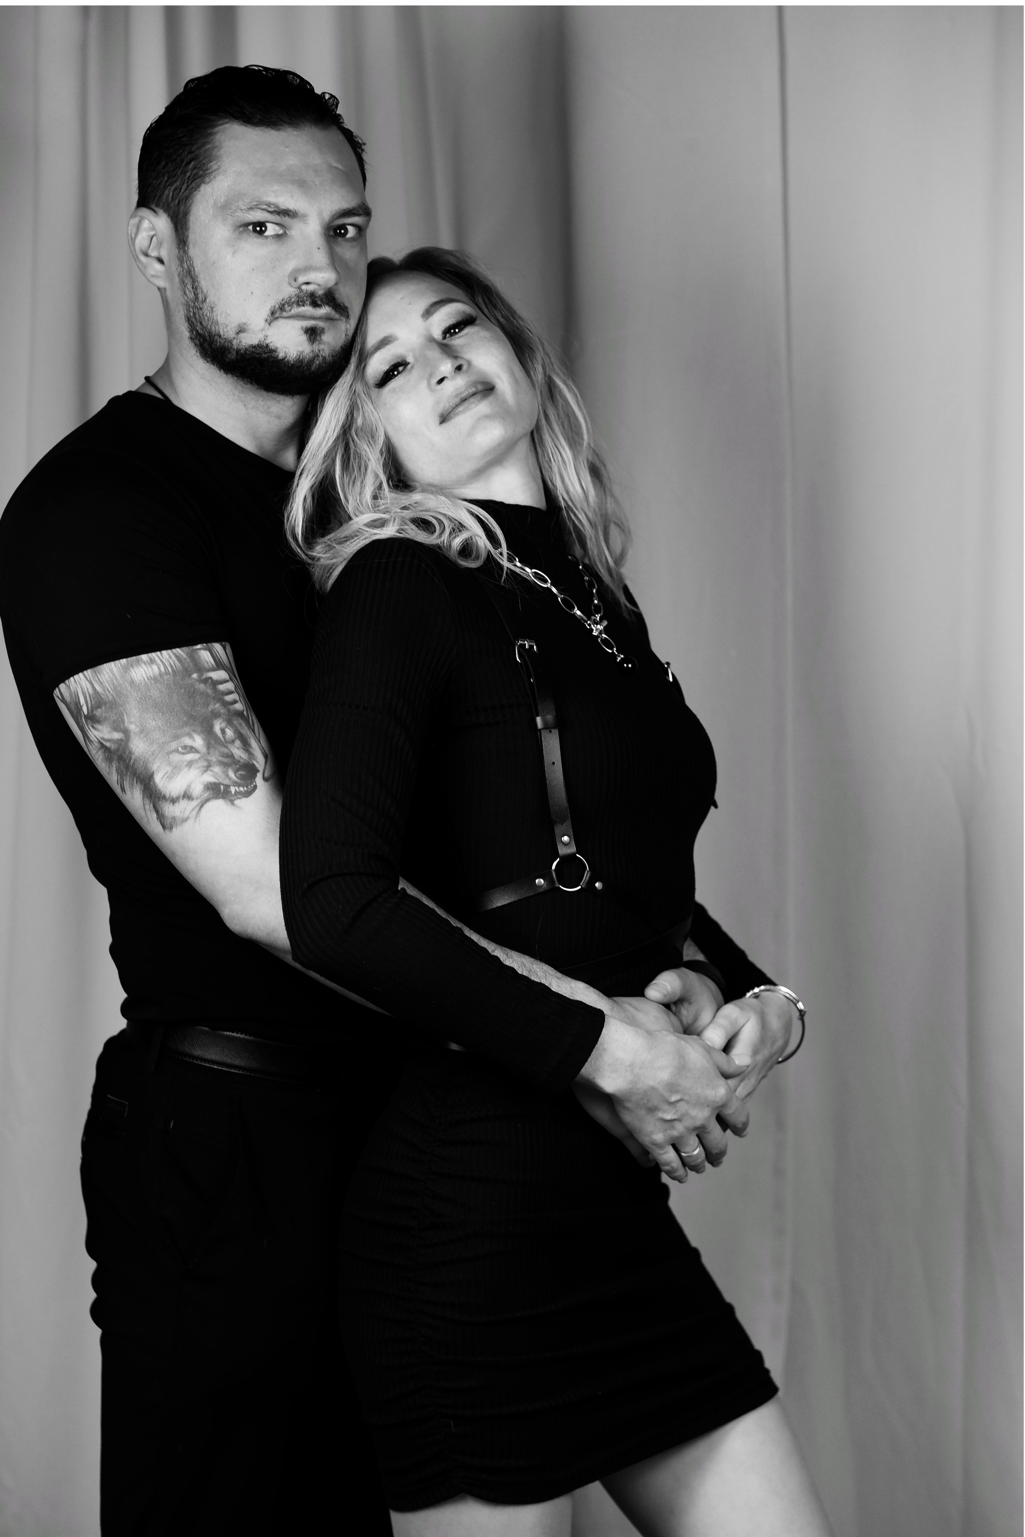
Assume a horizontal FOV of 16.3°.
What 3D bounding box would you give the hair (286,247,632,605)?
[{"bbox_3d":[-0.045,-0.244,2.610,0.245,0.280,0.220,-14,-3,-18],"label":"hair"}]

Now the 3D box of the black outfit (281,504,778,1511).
[{"bbox_3d":[0.009,0.175,2.640,0.330,0.745,0.410,0,0,34],"label":"black outfit"}]

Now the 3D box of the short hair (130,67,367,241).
[{"bbox_3d":[-0.197,-0.448,2.670,0.170,0.160,0.200,-2,0,-30],"label":"short hair"}]

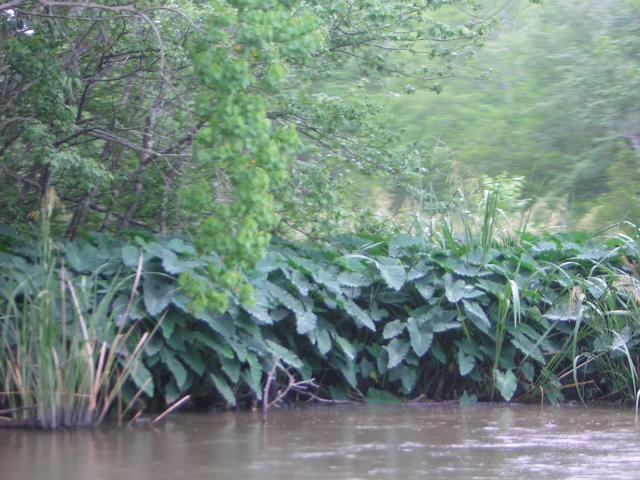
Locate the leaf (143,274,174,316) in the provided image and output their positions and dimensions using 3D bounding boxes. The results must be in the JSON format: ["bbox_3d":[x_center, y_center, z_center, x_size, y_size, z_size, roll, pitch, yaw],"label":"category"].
[{"bbox_3d":[-1.262,0.434,15.600,0.242,0.392,0.080,8,-30,0],"label":"leaf"}]

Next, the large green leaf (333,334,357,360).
[{"bbox_3d":[0.201,0.883,16.400,0.197,0.214,0.130,0,0,-14],"label":"large green leaf"}]

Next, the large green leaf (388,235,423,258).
[{"bbox_3d":[0.754,0.057,17.600,0.300,0.212,0.180,0,0,0],"label":"large green leaf"}]

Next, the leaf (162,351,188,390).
[{"bbox_3d":[-1.107,1.000,15.300,0.163,0.360,0.070,-1,-33,-40],"label":"leaf"}]

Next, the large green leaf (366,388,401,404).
[{"bbox_3d":[0.490,1.207,15.400,0.262,0.161,0.070,0,-40,0],"label":"large green leaf"}]

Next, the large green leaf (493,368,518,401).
[{"bbox_3d":[1.431,1.114,15.400,0.177,0.274,0.060,-7,-25,0],"label":"large green leaf"}]

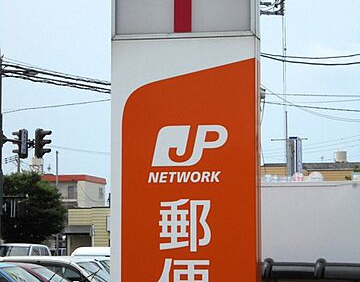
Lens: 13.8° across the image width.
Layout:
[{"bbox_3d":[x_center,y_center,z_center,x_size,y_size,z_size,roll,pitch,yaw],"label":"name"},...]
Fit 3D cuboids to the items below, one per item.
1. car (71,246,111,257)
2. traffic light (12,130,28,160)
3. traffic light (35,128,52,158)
[{"bbox_3d":[-0.751,3.660,37.325,4.000,1.950,1.600,-1,-5,13],"label":"car"},{"bbox_3d":[-6.141,0.135,57.200,0.560,1.150,0.420,-1,-5,12],"label":"traffic light"},{"bbox_3d":[-5.244,0.065,57.000,0.560,1.150,0.420,-1,-5,12],"label":"traffic light"}]

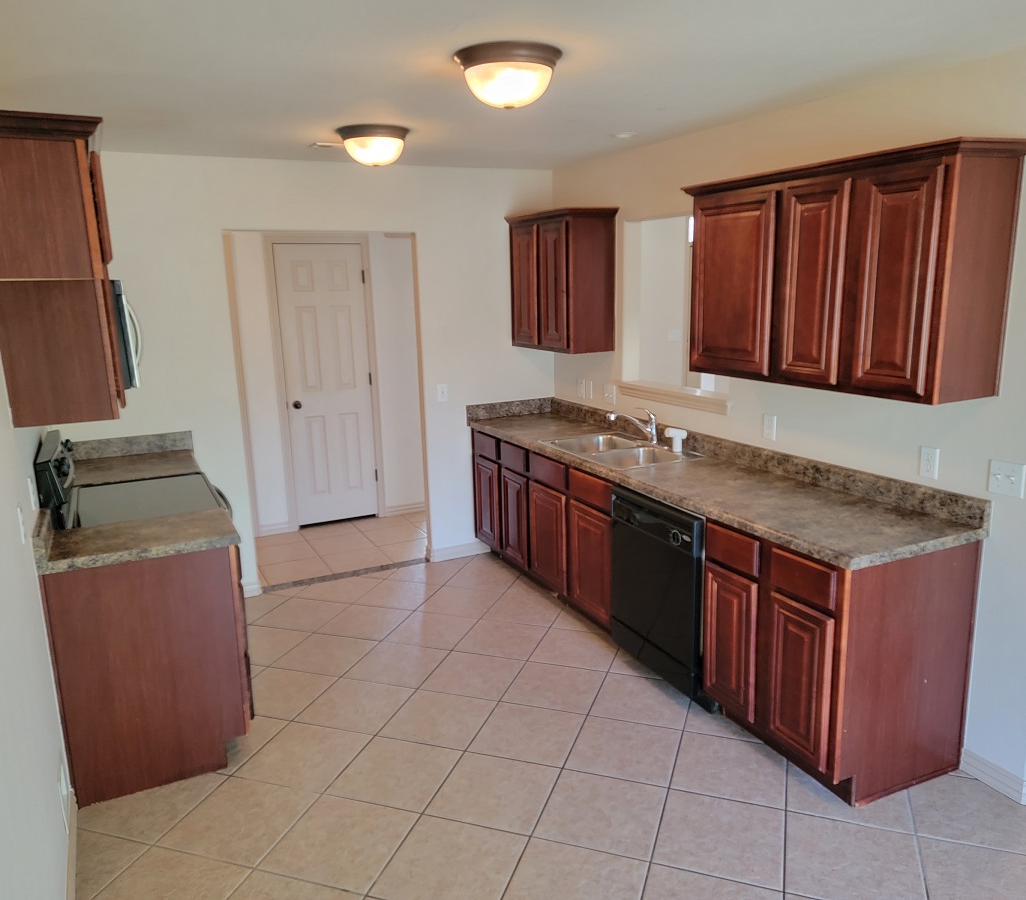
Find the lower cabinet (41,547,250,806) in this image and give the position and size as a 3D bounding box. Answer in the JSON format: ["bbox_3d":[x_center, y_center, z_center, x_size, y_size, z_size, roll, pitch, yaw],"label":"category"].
[{"bbox_3d":[-1.365,0.779,3.176,0.625,0.878,0.381,-7,14,-25],"label":"lower cabinet"}]

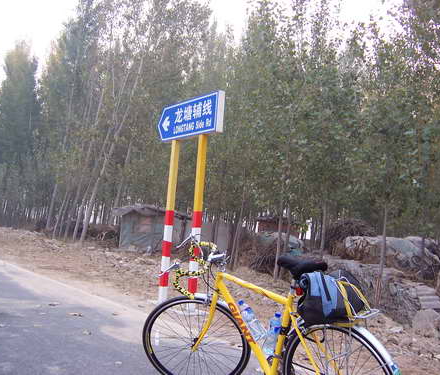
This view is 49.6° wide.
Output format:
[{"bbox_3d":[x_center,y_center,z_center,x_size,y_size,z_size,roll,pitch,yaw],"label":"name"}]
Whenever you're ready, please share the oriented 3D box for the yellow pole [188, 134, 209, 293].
[{"bbox_3d":[-0.269,0.420,5.800,0.107,2.150,0.107,4,-4,0],"label":"yellow pole"}]

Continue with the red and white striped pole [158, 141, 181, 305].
[{"bbox_3d":[-0.670,0.440,6.350,0.107,2.150,0.107,4,-4,0],"label":"red and white striped pole"}]

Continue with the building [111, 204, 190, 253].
[{"bbox_3d":[-2.924,1.763,20.500,3.200,1.950,2.600,4,-4,-5],"label":"building"}]

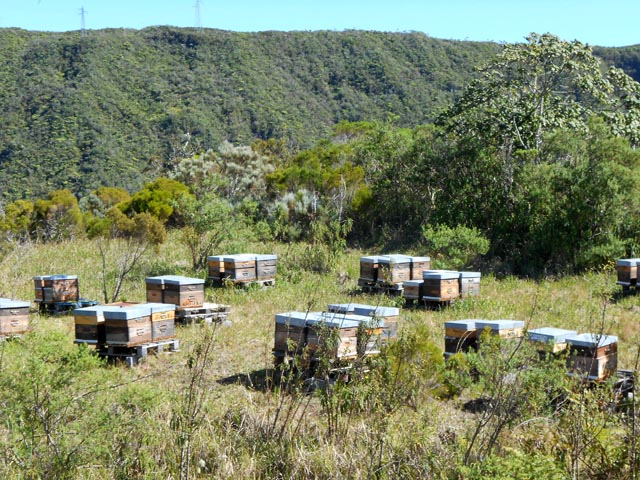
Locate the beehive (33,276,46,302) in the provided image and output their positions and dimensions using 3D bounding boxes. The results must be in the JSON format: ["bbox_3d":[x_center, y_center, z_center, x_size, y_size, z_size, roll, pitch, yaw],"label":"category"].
[{"bbox_3d":[-5.285,0.952,26.213,0.534,0.491,0.442,-3,2,-32],"label":"beehive"}]

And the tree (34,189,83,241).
[{"bbox_3d":[-8.643,-0.777,44.000,1.750,1.900,1.700,-1,3,0],"label":"tree"}]

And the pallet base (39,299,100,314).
[{"bbox_3d":[-5.284,1.375,27.941,0.960,0.160,1.100,-4,2,-33],"label":"pallet base"}]

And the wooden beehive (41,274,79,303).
[{"bbox_3d":[-5.165,0.964,26.481,0.540,0.490,0.450,-4,5,-39],"label":"wooden beehive"}]

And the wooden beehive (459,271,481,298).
[{"bbox_3d":[2.881,0.919,26.724,0.562,0.502,0.467,-2,2,-41],"label":"wooden beehive"}]

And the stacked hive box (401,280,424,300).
[{"bbox_3d":[2.027,0.984,26.740,0.562,0.370,0.467,-2,2,-41],"label":"stacked hive box"}]

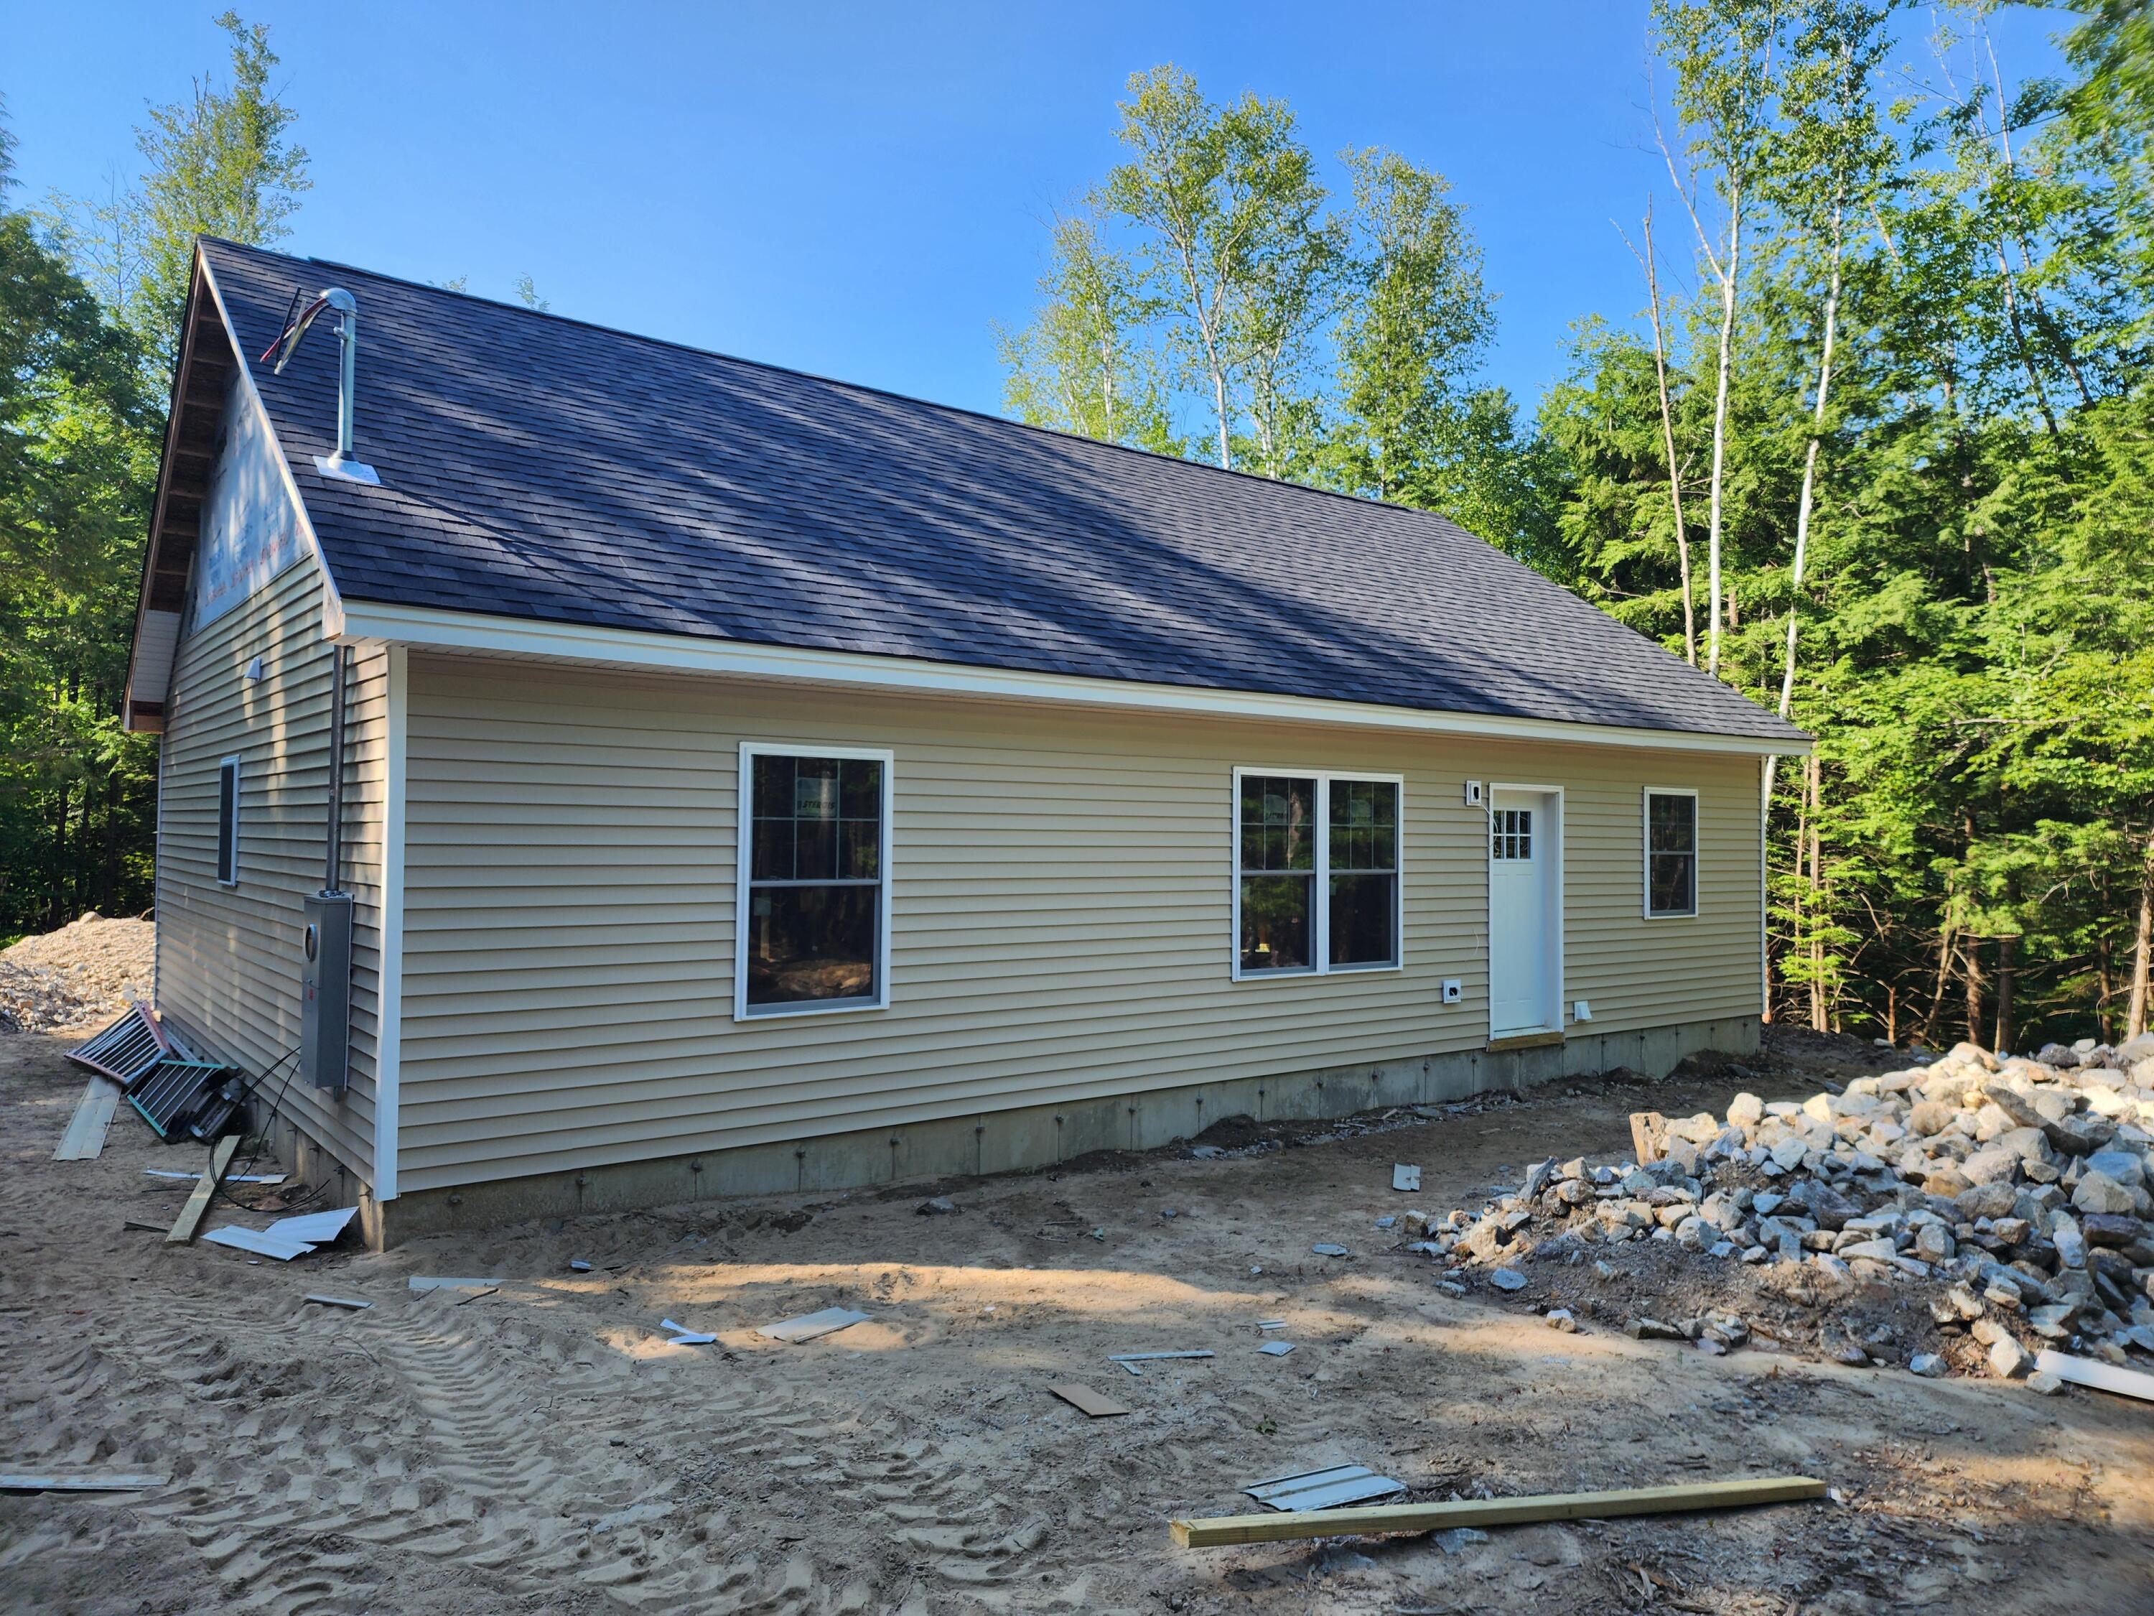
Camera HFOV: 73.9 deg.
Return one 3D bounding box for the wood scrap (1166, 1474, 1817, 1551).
[{"bbox_3d":[1.330,2.034,4.163,2.368,0.040,0.090,9,-13,-24],"label":"wood scrap"}]

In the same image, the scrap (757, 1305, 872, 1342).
[{"bbox_3d":[-1.093,2.182,6.014,0.213,0.025,0.422,-1,-3,38],"label":"scrap"}]

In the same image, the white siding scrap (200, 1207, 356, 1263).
[{"bbox_3d":[-3.850,2.040,6.980,0.760,0.120,0.460,0,-1,24],"label":"white siding scrap"}]

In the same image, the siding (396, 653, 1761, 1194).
[{"bbox_3d":[1.834,0.667,10.704,12.708,2.603,0.060,1,-1,-37],"label":"siding"}]

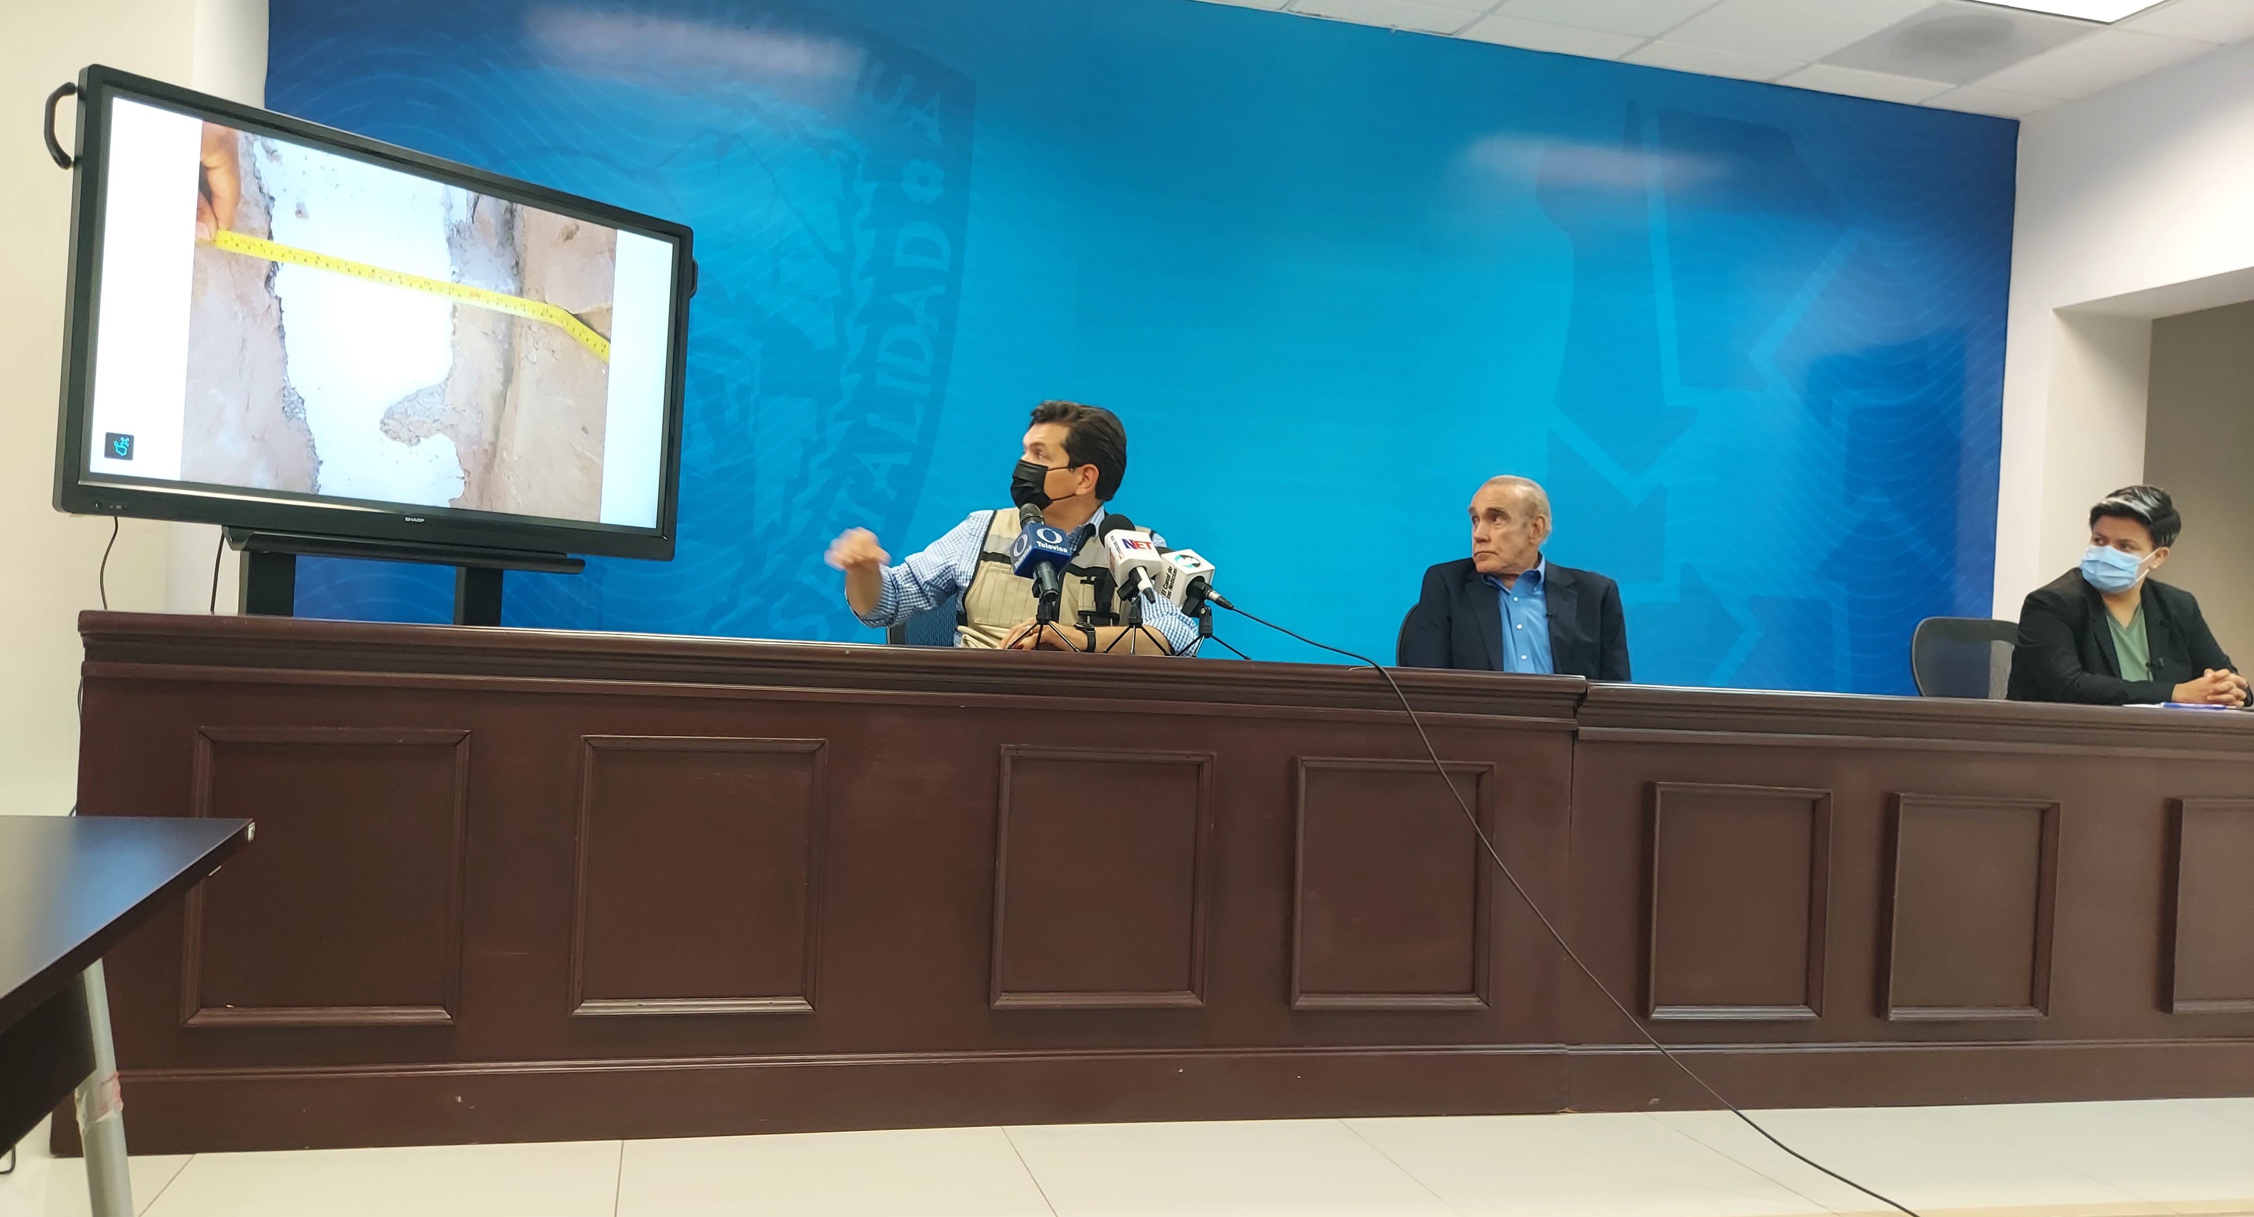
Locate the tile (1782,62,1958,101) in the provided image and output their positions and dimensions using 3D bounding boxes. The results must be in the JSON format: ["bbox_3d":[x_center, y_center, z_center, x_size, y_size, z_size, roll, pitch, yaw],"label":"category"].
[{"bbox_3d":[2.611,-1.866,5.760,0.602,0.025,0.218,3,0,-15],"label":"tile"}]

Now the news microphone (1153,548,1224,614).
[{"bbox_3d":[0.113,-0.052,2.930,0.075,0.080,0.180,-6,34,-43],"label":"news microphone"}]

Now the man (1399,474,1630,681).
[{"bbox_3d":[0.859,0.304,3.600,0.520,1.232,0.750,3,0,5],"label":"man"}]

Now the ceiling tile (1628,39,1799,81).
[{"bbox_3d":[2.022,-1.891,5.598,0.586,0.020,0.203,3,0,-15],"label":"ceiling tile"}]

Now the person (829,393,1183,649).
[{"bbox_3d":[-0.246,0.210,3.280,0.720,1.290,0.720,3,0,-5],"label":"person"}]

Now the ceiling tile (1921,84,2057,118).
[{"bbox_3d":[3.115,-1.837,5.888,0.410,0.020,0.203,3,0,-15],"label":"ceiling tile"}]

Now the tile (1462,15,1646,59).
[{"bbox_3d":[1.433,-1.924,5.447,0.602,0.025,0.221,3,0,-15],"label":"tile"}]

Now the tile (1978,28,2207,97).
[{"bbox_3d":[3.218,-1.836,5.489,0.419,0.025,0.602,3,0,-15],"label":"tile"}]

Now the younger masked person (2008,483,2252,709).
[{"bbox_3d":[2.308,0.352,3.670,0.550,1.278,0.750,3,0,-4],"label":"younger masked person"}]

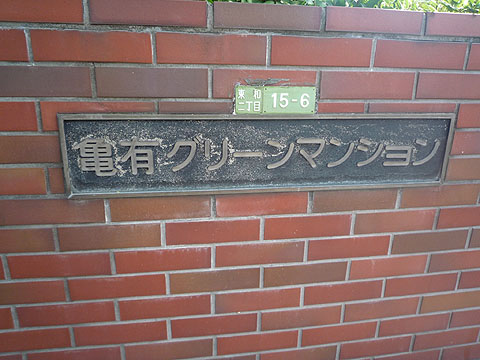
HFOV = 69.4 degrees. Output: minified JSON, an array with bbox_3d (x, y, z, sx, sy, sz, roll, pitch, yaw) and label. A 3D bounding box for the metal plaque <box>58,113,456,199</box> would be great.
[{"bbox_3d":[0.072,-0.064,0.800,0.891,0.178,0.028,-2,17,-8],"label":"metal plaque"}]

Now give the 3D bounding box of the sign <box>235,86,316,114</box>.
[{"bbox_3d":[0.079,-0.176,0.766,0.181,0.059,0.012,-2,17,-8],"label":"sign"}]

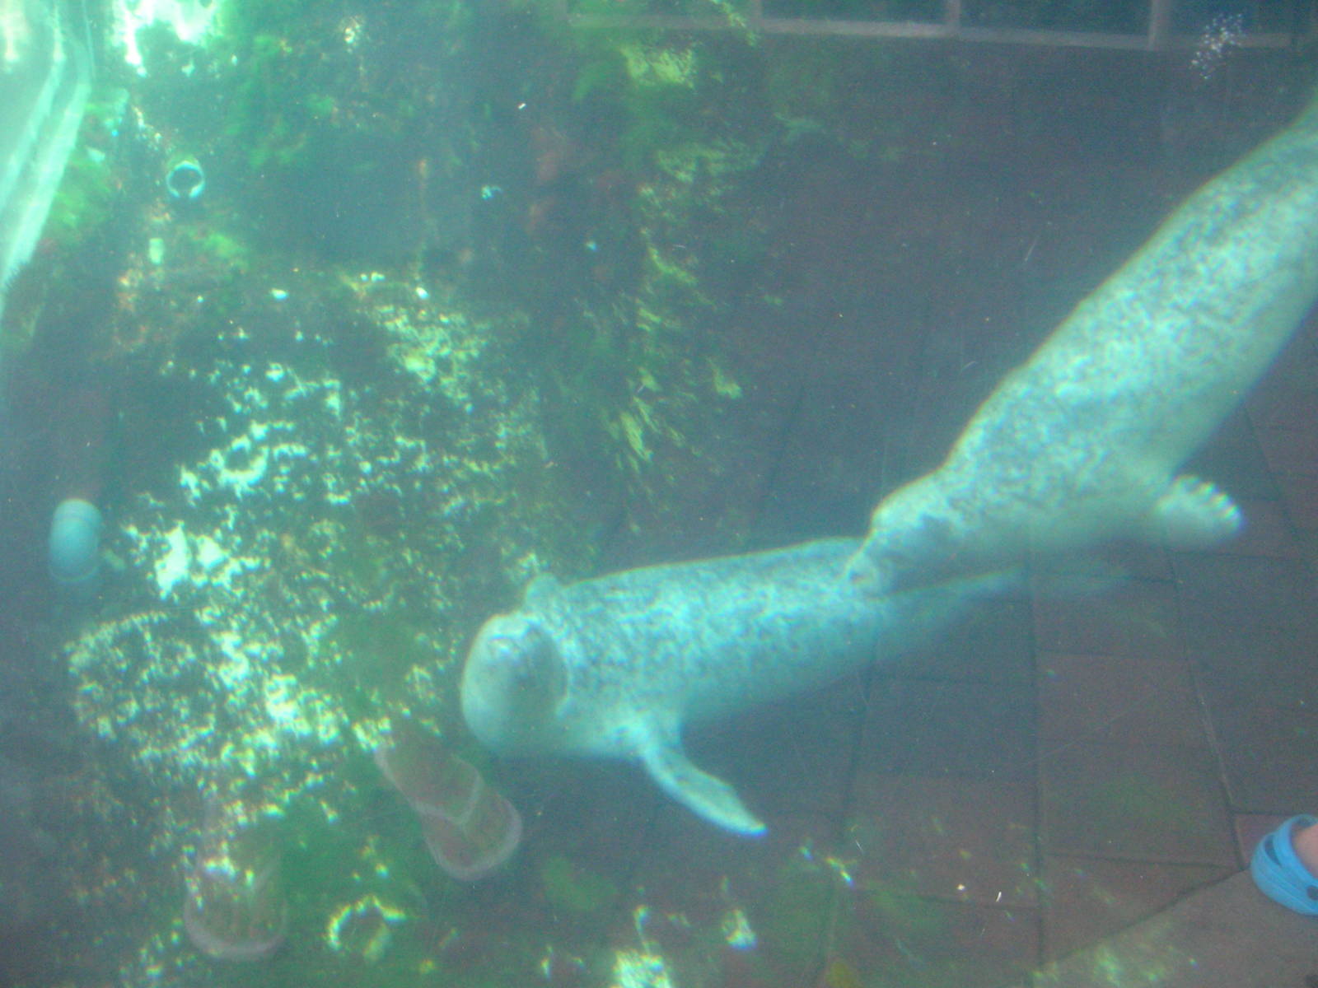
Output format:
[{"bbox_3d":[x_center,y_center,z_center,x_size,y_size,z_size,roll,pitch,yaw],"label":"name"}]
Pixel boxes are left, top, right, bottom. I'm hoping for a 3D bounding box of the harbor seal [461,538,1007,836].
[{"bbox_3d":[0.270,0.377,3.100,1.500,0.410,0.520,-9,35,-24],"label":"harbor seal"}]

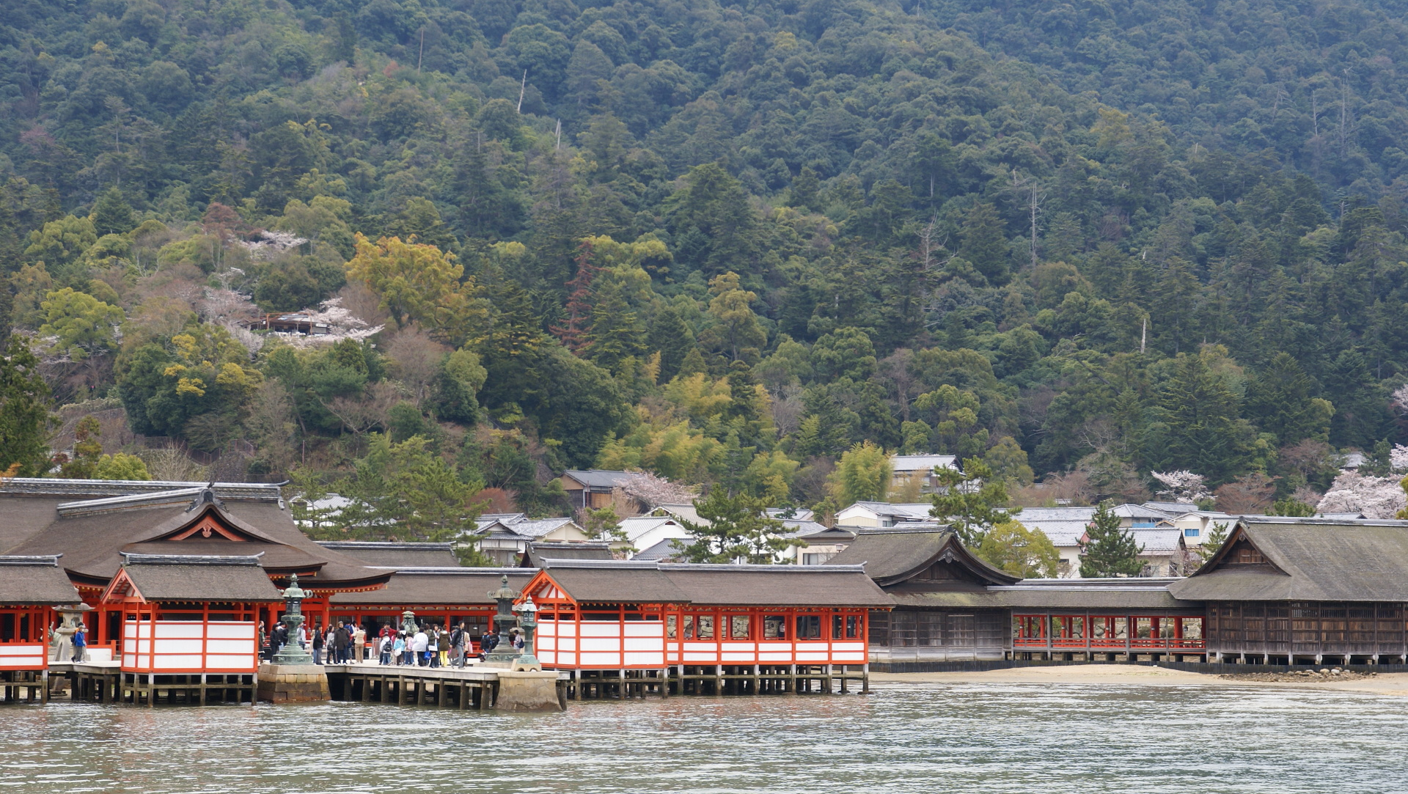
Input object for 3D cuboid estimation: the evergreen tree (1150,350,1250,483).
[{"bbox_3d":[65.884,2.775,390.000,13.200,18.000,12.800,0,-4,0],"label":"evergreen tree"}]

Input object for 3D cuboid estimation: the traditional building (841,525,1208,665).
[{"bbox_3d":[16.849,10.611,157.000,18.700,7.300,11.000,1,-4,-11],"label":"traditional building"}]

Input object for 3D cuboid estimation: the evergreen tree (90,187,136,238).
[{"bbox_3d":[-106.607,-32.843,530.000,8.200,10.000,8.000,0,-4,0],"label":"evergreen tree"}]

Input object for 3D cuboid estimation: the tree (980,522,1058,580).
[{"bbox_3d":[18.263,10.243,172.000,5.220,5.800,5.220,0,-4,0],"label":"tree"}]

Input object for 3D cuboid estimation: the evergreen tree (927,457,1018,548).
[{"bbox_3d":[18.775,9.748,205.000,6.400,10.800,6.200,0,-4,0],"label":"evergreen tree"}]

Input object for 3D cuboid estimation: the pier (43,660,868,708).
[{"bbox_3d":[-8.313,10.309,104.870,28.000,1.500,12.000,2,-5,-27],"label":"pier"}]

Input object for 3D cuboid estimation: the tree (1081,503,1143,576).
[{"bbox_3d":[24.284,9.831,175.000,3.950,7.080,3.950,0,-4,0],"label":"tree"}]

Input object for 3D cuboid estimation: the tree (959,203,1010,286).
[{"bbox_3d":[52.425,-27.912,550.000,9.480,17.510,9.480,0,-4,0],"label":"tree"}]

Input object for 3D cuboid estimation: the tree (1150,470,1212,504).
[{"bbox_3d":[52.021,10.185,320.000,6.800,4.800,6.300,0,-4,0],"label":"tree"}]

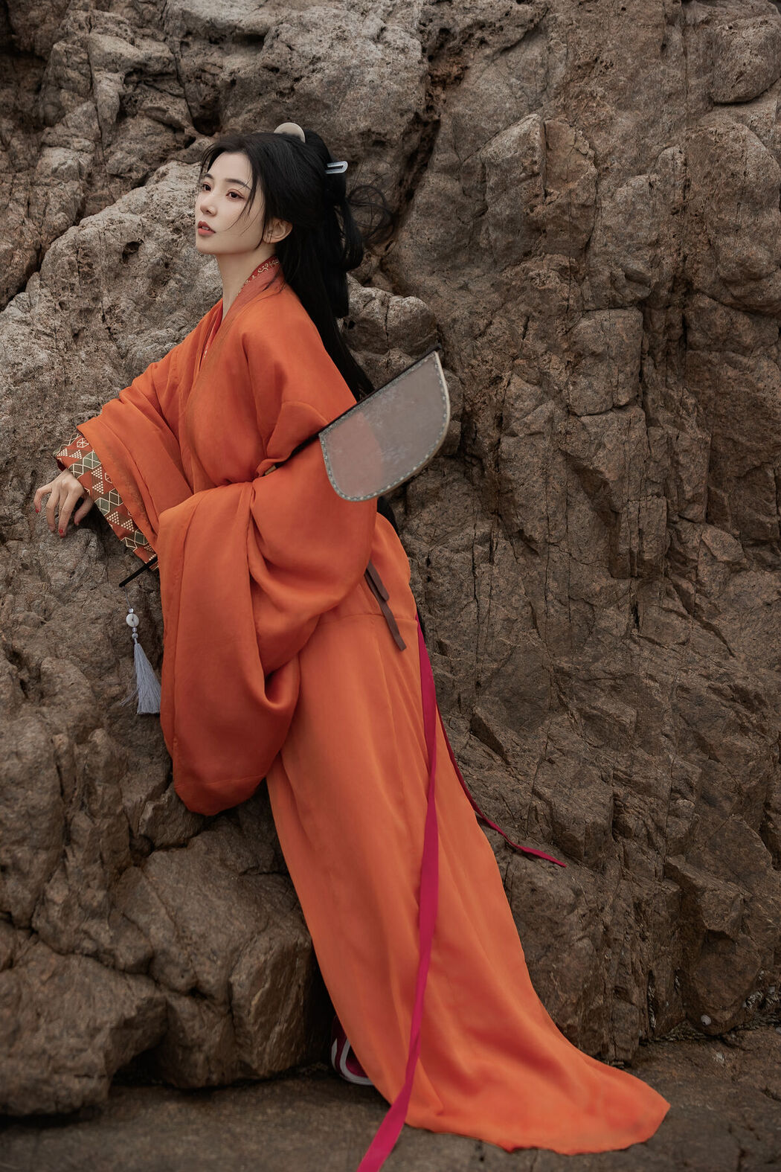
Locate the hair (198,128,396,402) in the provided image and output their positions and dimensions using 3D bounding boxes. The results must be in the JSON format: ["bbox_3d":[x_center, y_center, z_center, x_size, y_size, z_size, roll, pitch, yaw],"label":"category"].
[{"bbox_3d":[-0.166,-0.566,4.050,0.270,0.490,0.230,0,0,-35],"label":"hair"}]

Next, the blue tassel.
[{"bbox_3d":[-0.431,0.110,3.920,0.072,0.220,0.045,0,0,0],"label":"blue tassel"}]

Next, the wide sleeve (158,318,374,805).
[{"bbox_3d":[-0.213,-0.039,3.880,0.320,0.845,0.260,0,0,-18],"label":"wide sleeve"}]

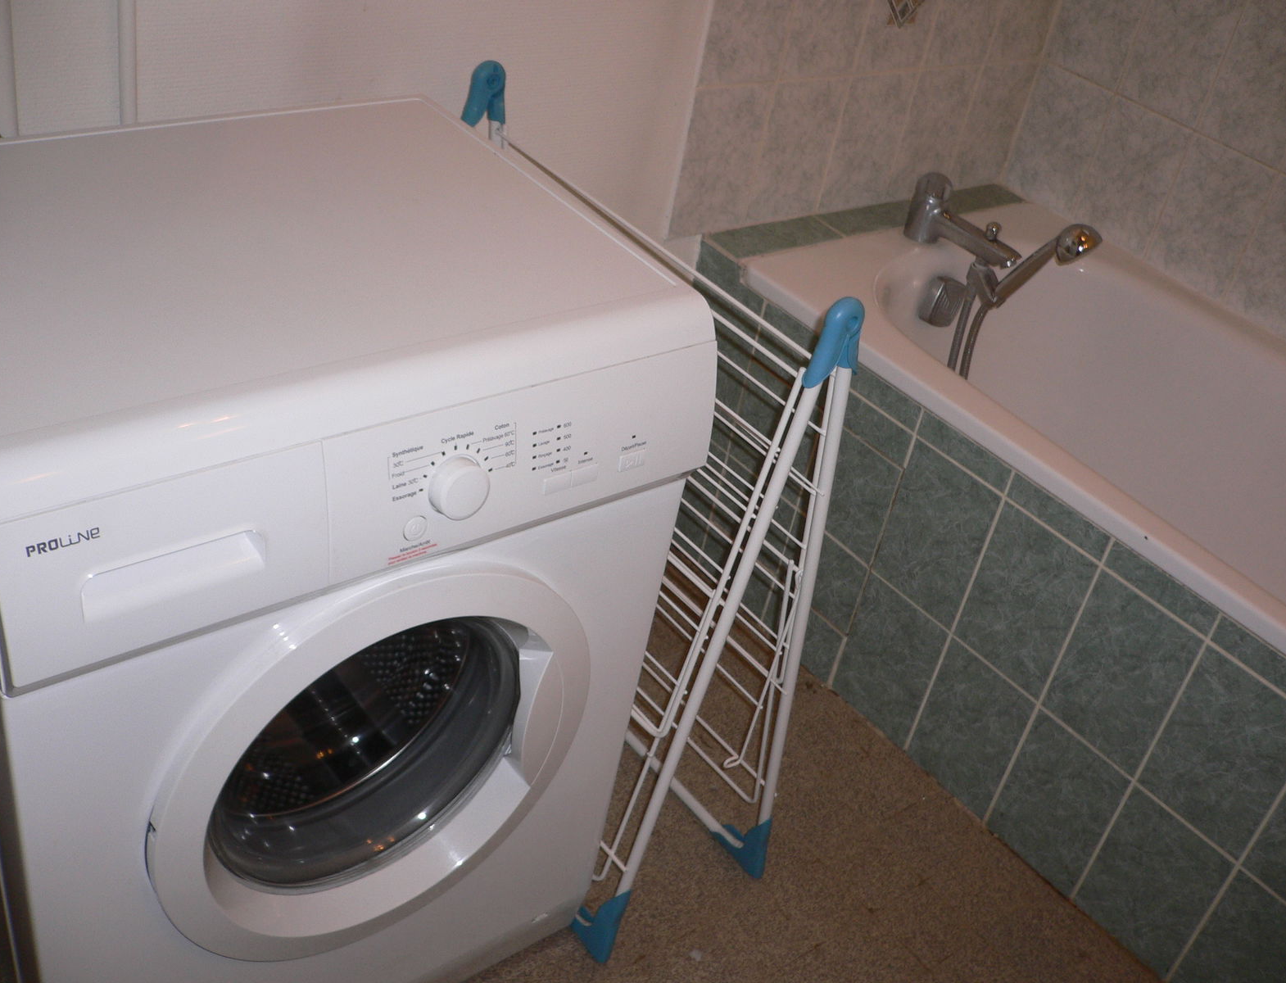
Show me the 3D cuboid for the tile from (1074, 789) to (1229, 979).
[{"bbox_3d":[0.632,0.488,1.652,0.009,0.225,0.148,-18,44,-35],"label":"tile"}]

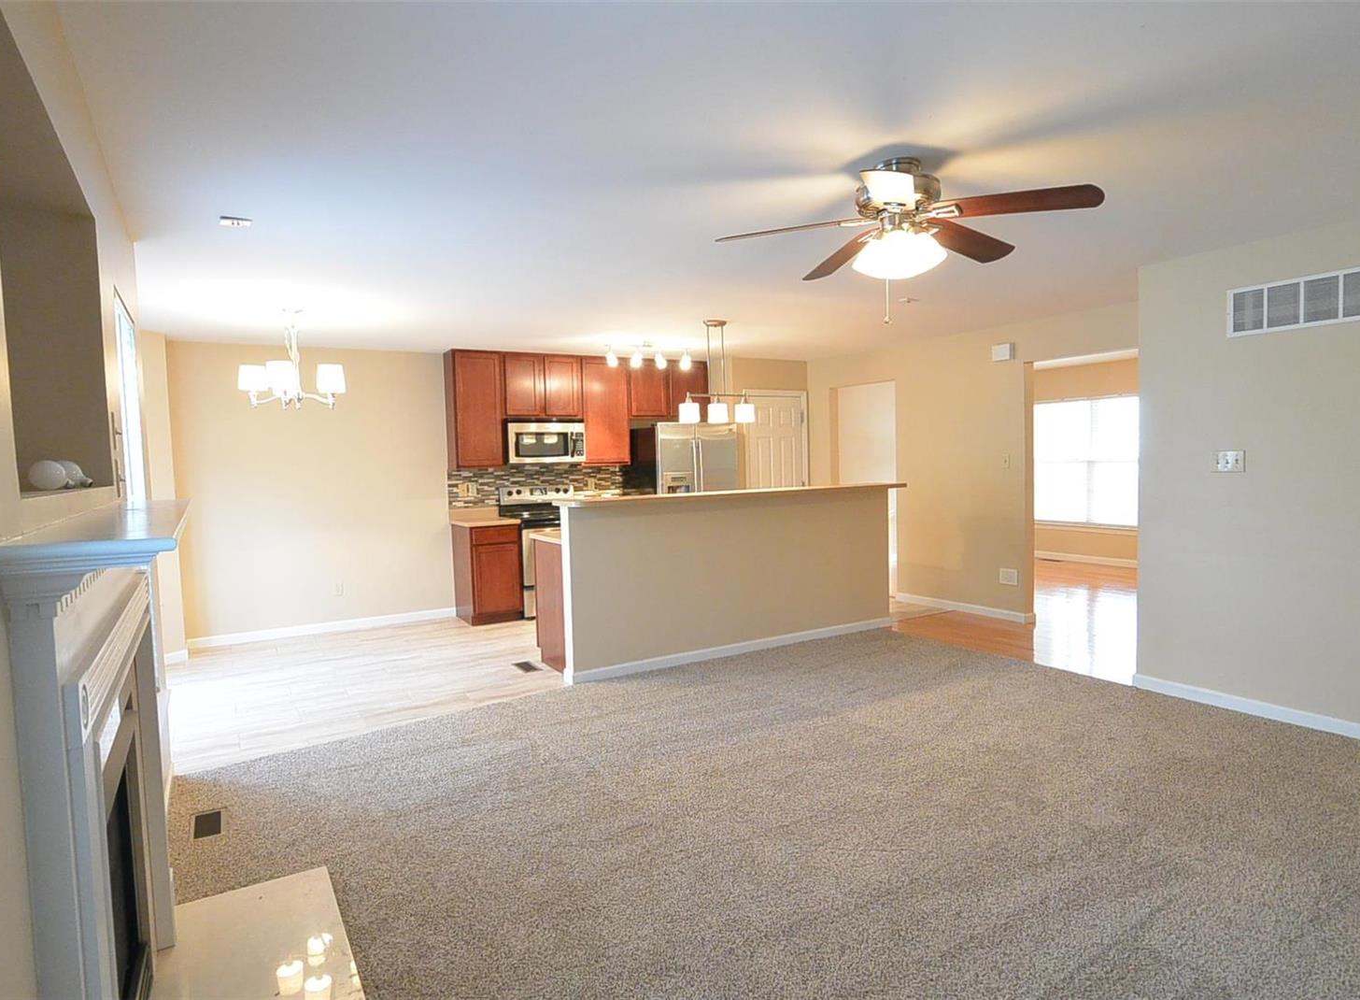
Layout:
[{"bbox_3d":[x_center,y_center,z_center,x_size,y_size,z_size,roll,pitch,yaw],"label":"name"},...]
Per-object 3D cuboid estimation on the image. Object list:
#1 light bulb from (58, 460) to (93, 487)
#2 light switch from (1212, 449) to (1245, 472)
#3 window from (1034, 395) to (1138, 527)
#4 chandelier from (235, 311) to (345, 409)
[{"bbox_3d":[-1.812,-0.071,2.227,0.112,0.079,0.079,22,-8,-26],"label":"light bulb"},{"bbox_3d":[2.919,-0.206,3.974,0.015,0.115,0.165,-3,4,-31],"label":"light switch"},{"bbox_3d":[5.028,-0.463,9.170,0.100,1.560,1.580,-3,4,-31],"label":"window"},{"bbox_3d":[-2.532,-0.912,4.894,0.610,0.632,0.610,-3,4,-30],"label":"chandelier"}]

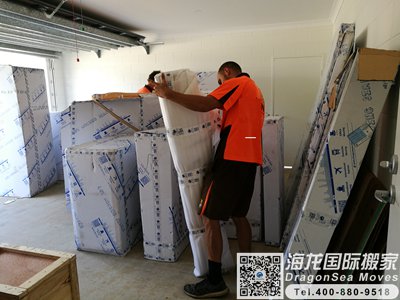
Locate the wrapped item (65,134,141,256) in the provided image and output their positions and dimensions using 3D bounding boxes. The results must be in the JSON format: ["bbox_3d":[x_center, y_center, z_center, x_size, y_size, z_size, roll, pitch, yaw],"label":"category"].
[{"bbox_3d":[-0.881,0.430,3.272,0.534,1.006,0.787,1,9,17],"label":"wrapped item"}]

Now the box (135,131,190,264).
[{"bbox_3d":[-0.300,0.384,3.009,0.311,1.133,0.647,1,9,17],"label":"box"}]

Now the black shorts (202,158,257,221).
[{"bbox_3d":[0.220,0.280,2.327,0.360,0.480,0.380,3,11,33],"label":"black shorts"}]

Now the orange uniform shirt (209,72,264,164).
[{"bbox_3d":[0.280,-0.229,2.266,0.370,0.660,0.450,3,11,33],"label":"orange uniform shirt"}]

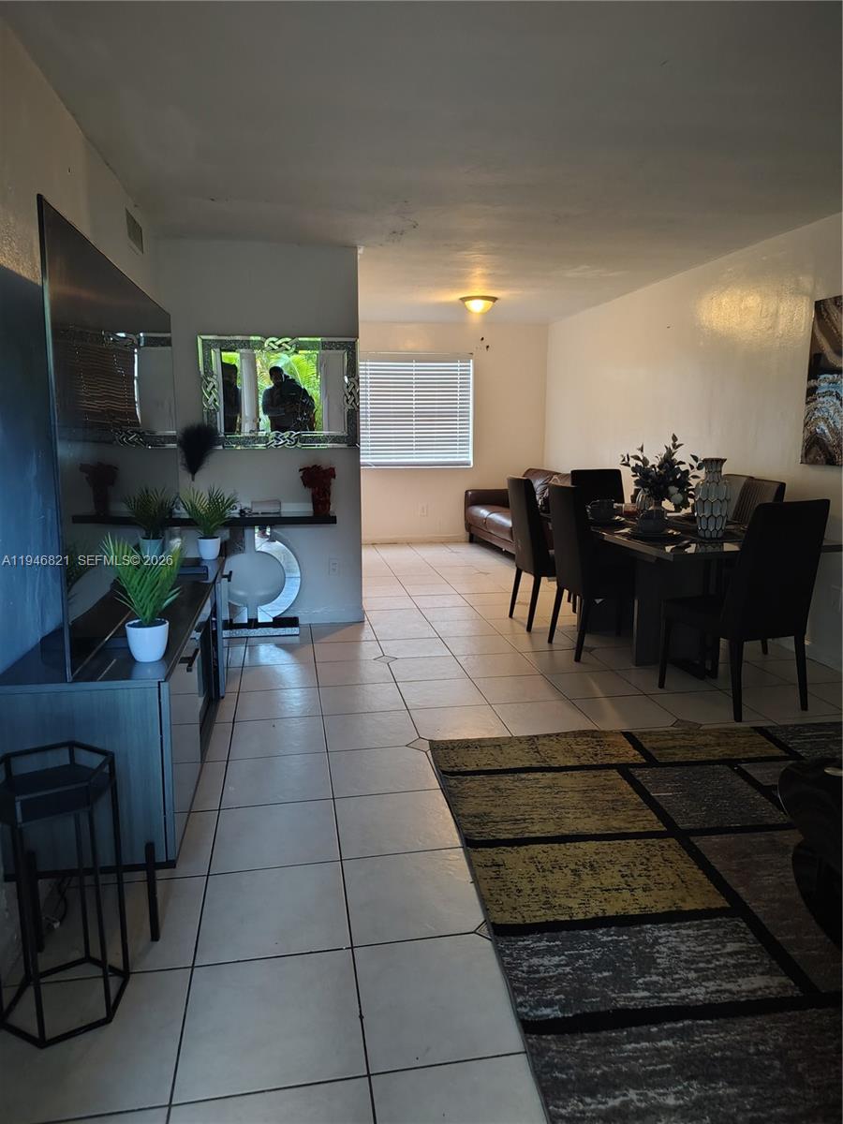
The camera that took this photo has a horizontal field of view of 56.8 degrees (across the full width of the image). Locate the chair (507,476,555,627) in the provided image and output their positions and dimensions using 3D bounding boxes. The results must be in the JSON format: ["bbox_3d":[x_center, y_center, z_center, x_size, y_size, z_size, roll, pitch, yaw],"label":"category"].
[{"bbox_3d":[0.918,-0.080,5.314,0.590,1.005,0.455,-3,10,-14],"label":"chair"}]

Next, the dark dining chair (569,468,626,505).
[{"bbox_3d":[1.327,-0.136,5.561,0.460,0.985,0.570,-2,11,-10],"label":"dark dining chair"}]

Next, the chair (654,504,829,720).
[{"bbox_3d":[1.558,0.187,3.814,0.455,1.005,0.580,-5,11,-23],"label":"chair"}]

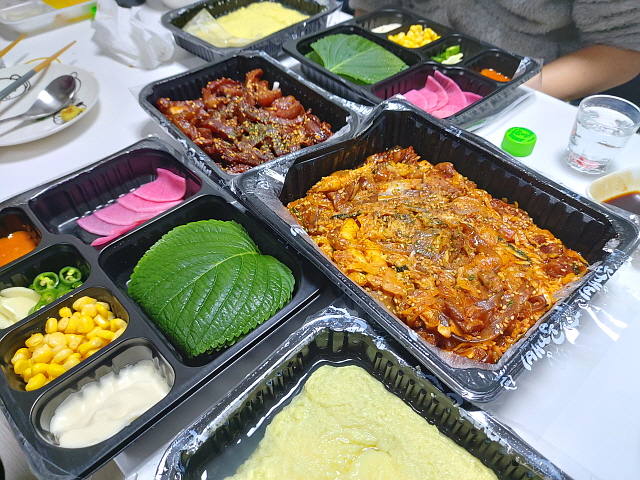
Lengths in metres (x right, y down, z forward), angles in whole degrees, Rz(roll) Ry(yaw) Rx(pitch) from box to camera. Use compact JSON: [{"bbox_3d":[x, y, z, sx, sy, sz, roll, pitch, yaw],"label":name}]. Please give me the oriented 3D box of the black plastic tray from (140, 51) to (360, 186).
[{"bbox_3d":[-0.076,-0.124,0.489,0.165,0.050,0.208,-32,54,-25],"label":"black plastic tray"}]

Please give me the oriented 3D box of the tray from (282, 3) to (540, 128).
[{"bbox_3d":[0.104,-0.203,0.564,0.194,0.043,0.248,-33,54,-26],"label":"tray"}]

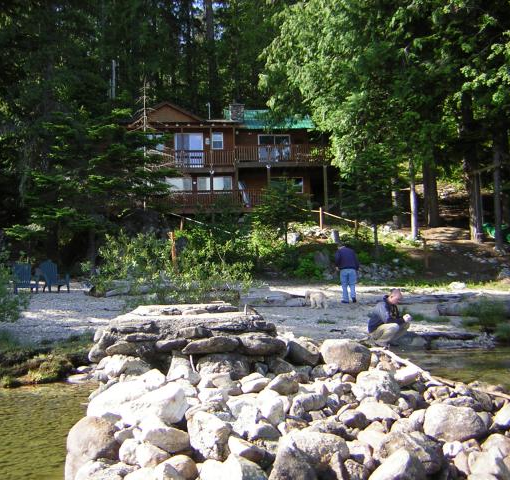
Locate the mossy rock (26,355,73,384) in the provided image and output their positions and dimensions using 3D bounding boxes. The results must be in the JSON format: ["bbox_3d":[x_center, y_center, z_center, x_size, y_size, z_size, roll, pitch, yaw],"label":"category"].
[{"bbox_3d":[-2.871,1.809,9.300,0.600,0.360,0.460,-1,0,-6],"label":"mossy rock"}]

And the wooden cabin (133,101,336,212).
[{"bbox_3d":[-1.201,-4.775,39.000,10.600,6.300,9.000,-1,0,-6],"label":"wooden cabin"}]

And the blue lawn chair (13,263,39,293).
[{"bbox_3d":[-6.969,1.159,20.300,0.740,0.960,0.850,-1,0,-31],"label":"blue lawn chair"}]

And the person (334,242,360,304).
[{"bbox_3d":[2.571,0.941,18.700,0.620,1.690,0.380,-1,0,-7],"label":"person"}]

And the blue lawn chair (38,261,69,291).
[{"bbox_3d":[-6.176,1.119,20.400,0.740,0.980,0.850,-1,0,-41],"label":"blue lawn chair"}]

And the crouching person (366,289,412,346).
[{"bbox_3d":[2.283,1.324,11.300,0.700,0.980,0.540,-1,0,22],"label":"crouching person"}]

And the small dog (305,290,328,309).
[{"bbox_3d":[1.635,1.588,17.700,0.630,0.480,0.260,-1,0,-5],"label":"small dog"}]

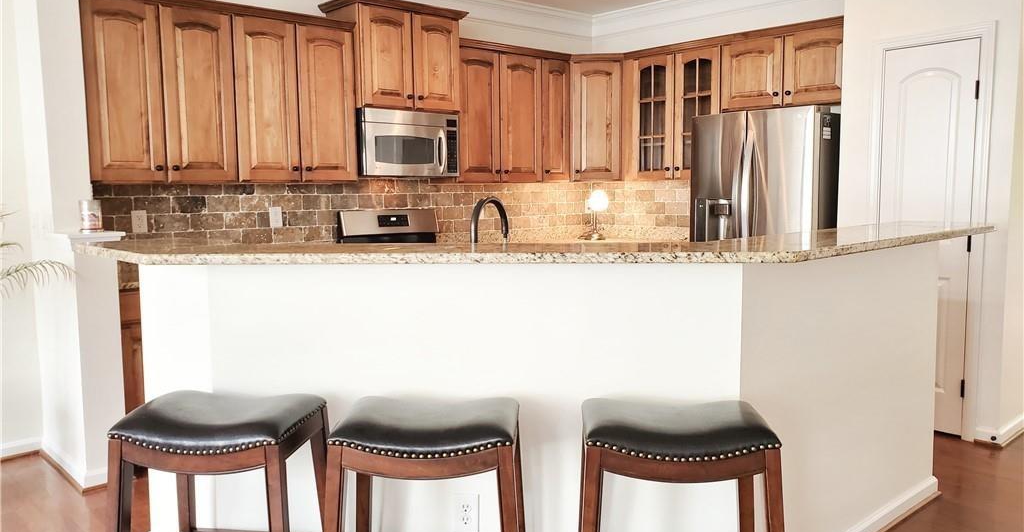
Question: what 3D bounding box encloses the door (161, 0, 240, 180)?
[{"bbox_3d":[-1.654,-0.896,4.075,0.373,0.895,0.025,-6,7,-41],"label":"door"}]

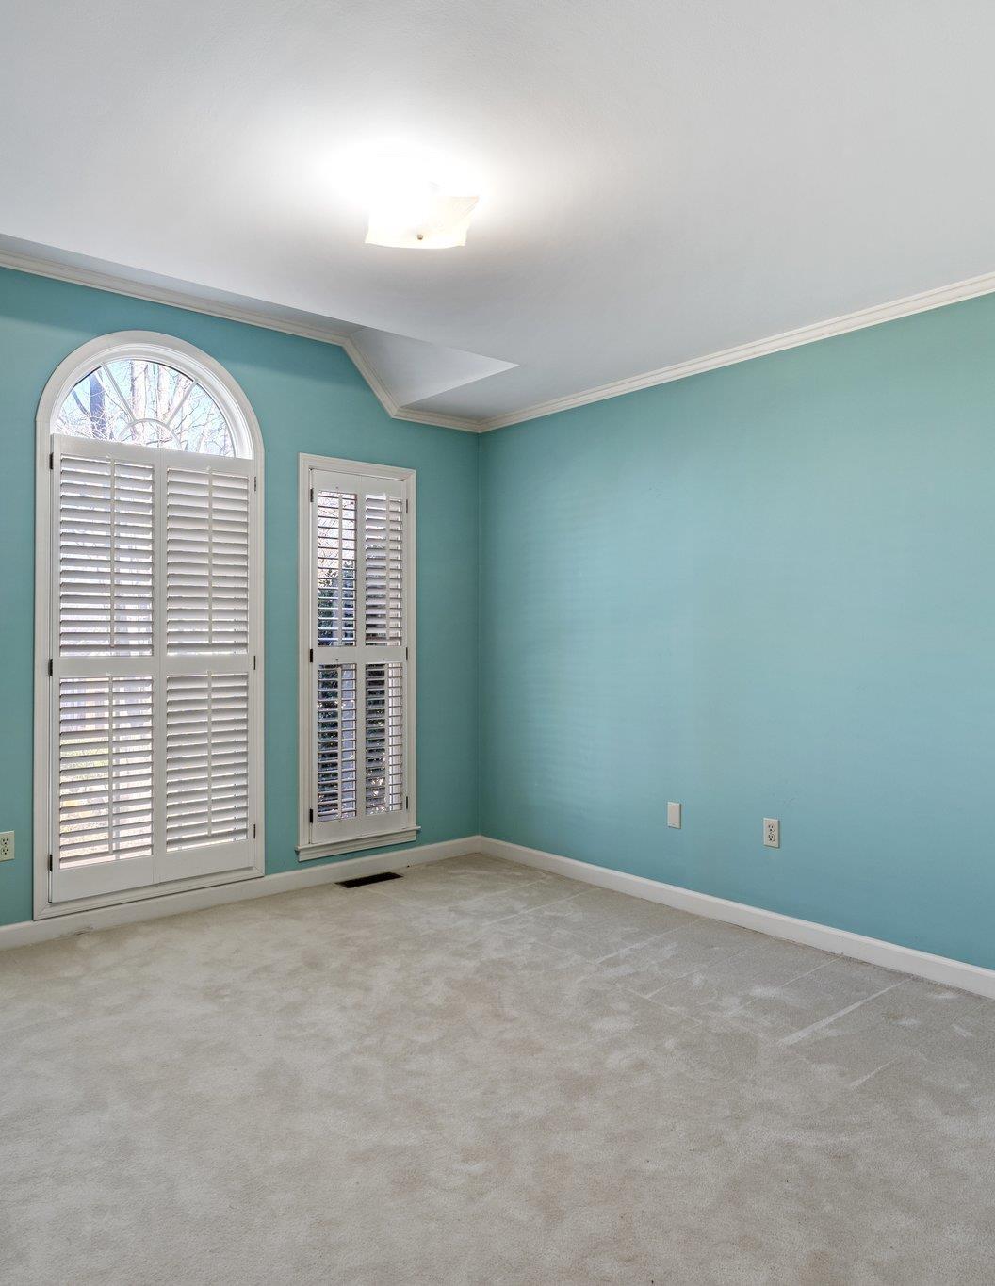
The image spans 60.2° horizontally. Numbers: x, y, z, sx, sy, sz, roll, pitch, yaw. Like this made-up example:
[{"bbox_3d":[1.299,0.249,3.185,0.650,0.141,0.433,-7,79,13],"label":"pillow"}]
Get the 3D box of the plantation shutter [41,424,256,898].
[{"bbox_3d":[-1.472,0.104,3.742,0.870,1.901,0.045,0,0,-41],"label":"plantation shutter"}]

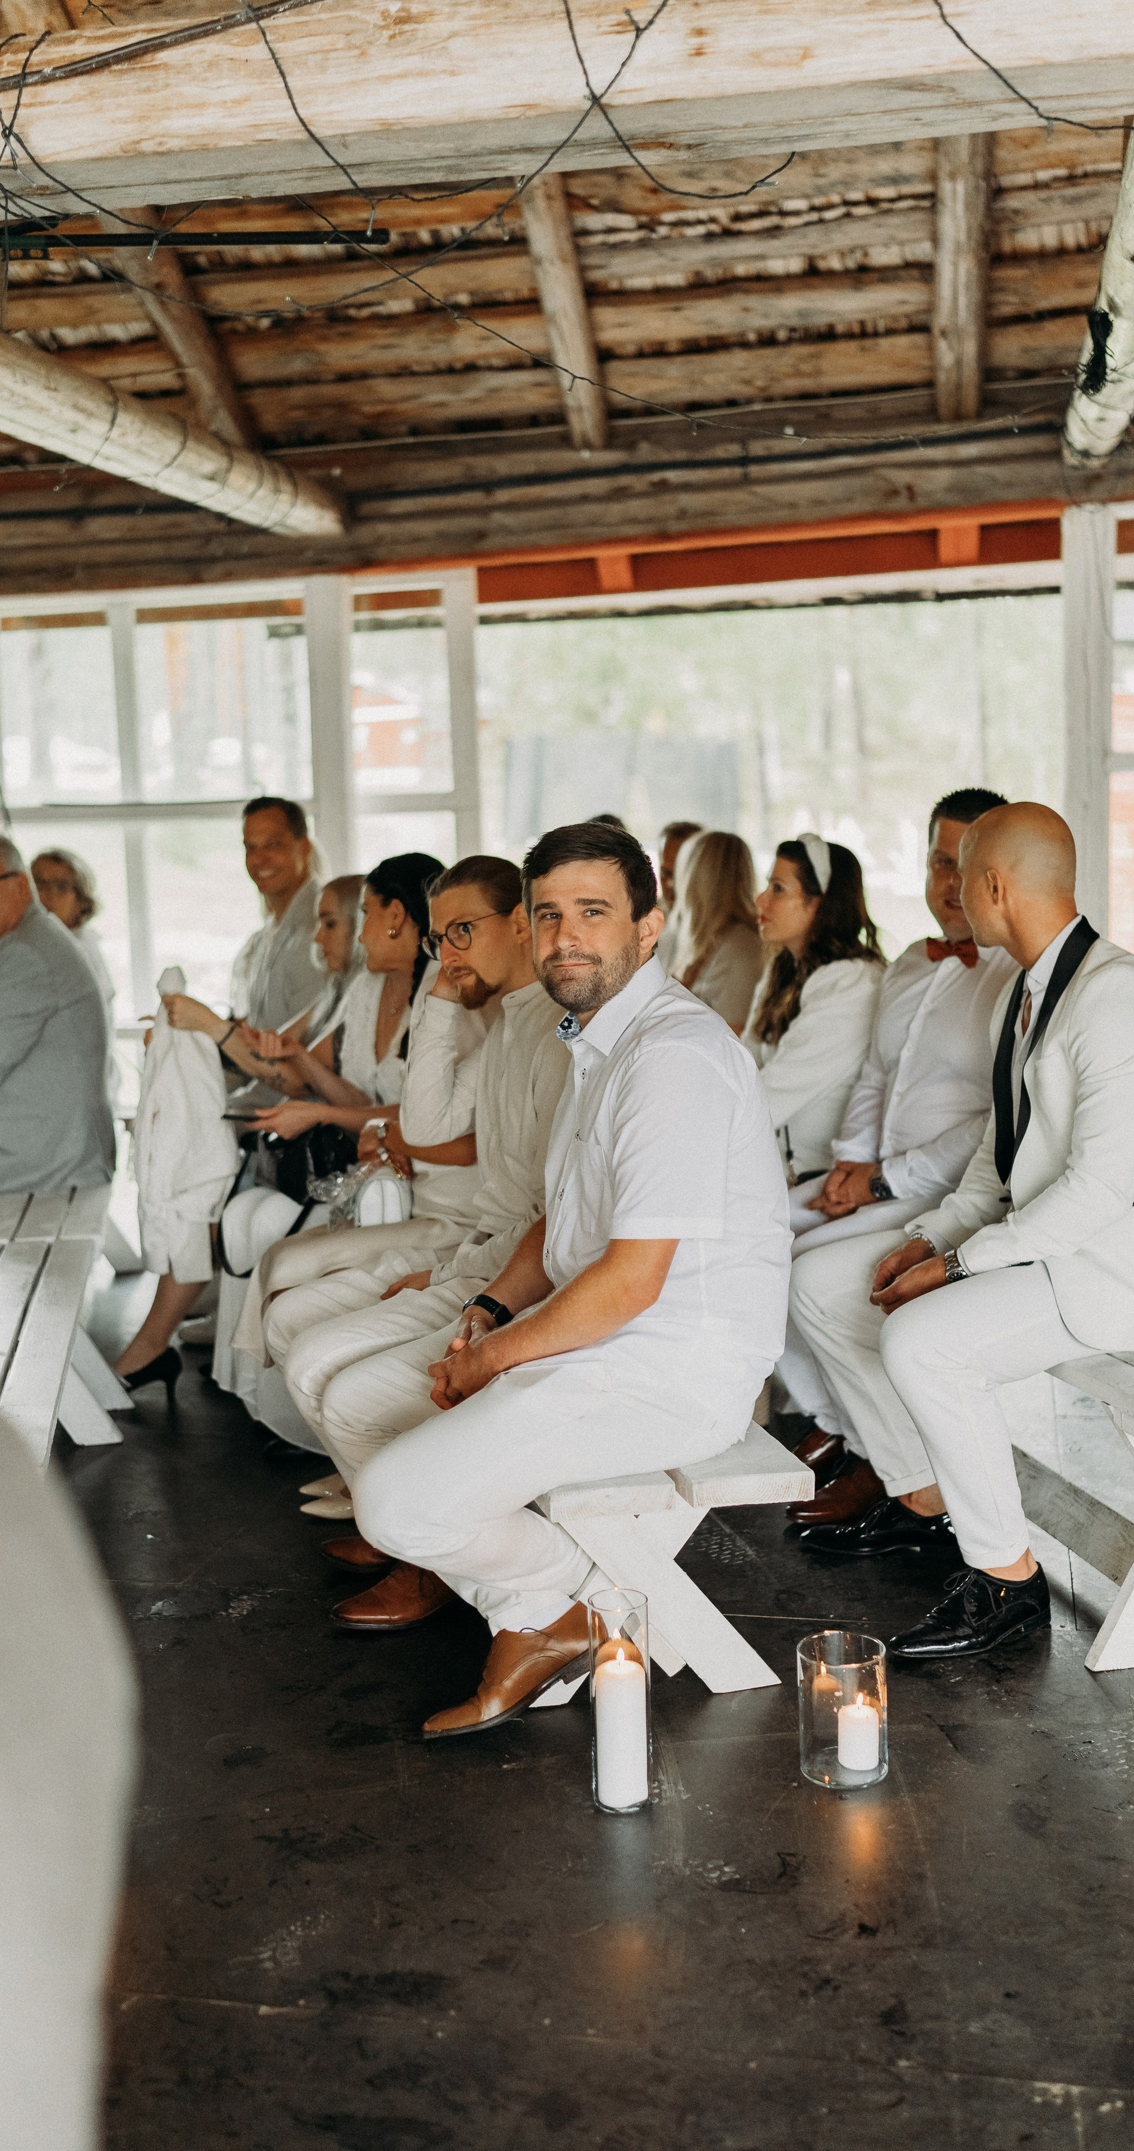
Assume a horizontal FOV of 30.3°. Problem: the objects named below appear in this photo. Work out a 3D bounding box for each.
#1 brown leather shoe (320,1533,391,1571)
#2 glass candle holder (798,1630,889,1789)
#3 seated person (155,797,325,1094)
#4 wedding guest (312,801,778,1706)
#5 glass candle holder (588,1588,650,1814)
[{"bbox_3d":[-0.271,0.765,3.570,0.295,0.110,0.105,-3,7,-7],"label":"brown leather shoe"},{"bbox_3d":[0.355,0.815,2.690,0.118,0.160,0.118,-2,6,0],"label":"glass candle holder"},{"bbox_3d":[-0.809,-0.027,5.214,0.740,1.313,0.550,-6,8,-25],"label":"seated person"},{"bbox_3d":[-0.012,0.250,3.062,0.710,1.230,0.560,-4,6,-20],"label":"wedding guest"},{"bbox_3d":[0.066,0.790,2.639,0.076,0.266,0.076,-2,7,0],"label":"glass candle holder"}]

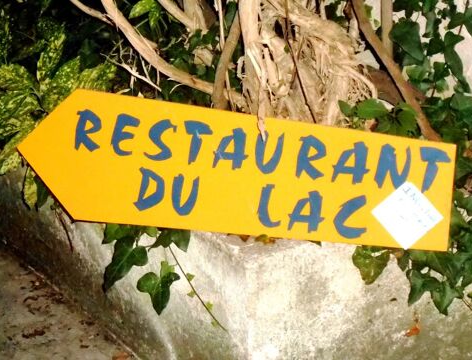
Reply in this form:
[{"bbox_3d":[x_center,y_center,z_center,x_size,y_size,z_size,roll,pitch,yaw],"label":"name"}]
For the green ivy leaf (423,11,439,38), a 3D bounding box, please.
[{"bbox_3d":[0.394,-0.315,2.950,0.032,0.057,0.020,4,-17,13],"label":"green ivy leaf"}]

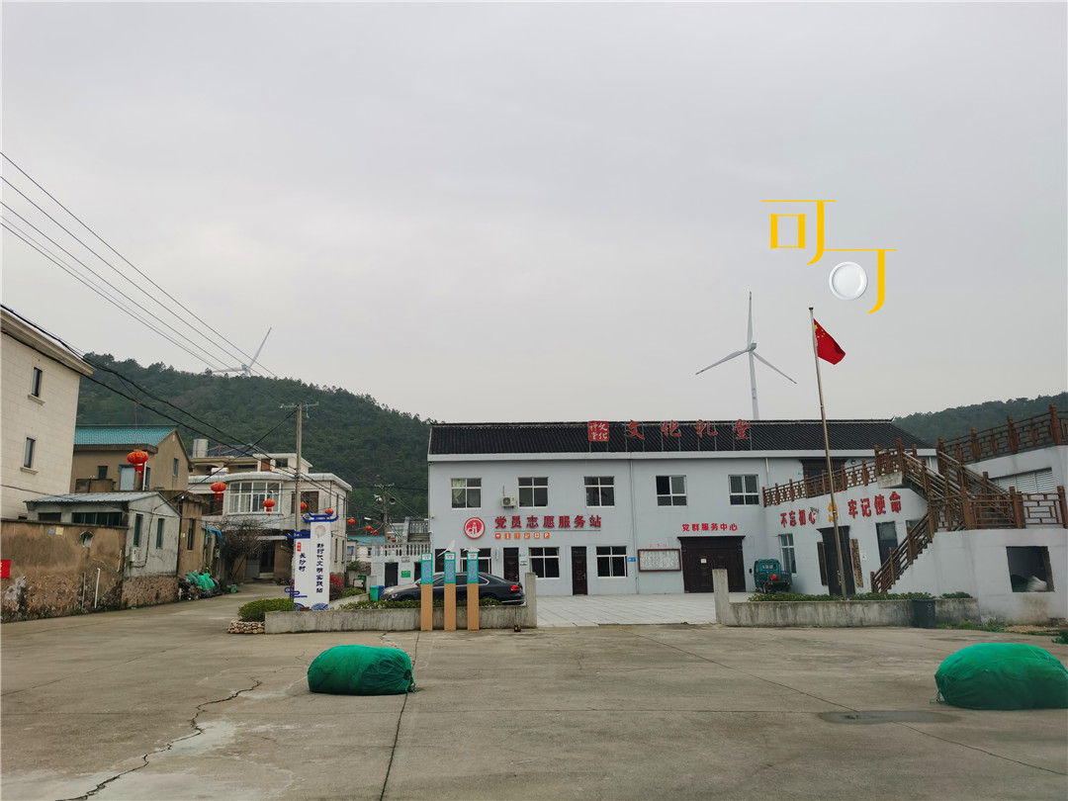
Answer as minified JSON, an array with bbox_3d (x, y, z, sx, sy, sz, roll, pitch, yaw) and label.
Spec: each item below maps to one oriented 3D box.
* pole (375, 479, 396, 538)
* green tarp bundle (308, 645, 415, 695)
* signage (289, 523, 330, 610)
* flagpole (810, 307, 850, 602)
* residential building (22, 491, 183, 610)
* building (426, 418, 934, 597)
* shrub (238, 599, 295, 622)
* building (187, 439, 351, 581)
[{"bbox_3d":[-11.209,10.055,63.843,1.600,8.100,0.500,0,-12,-6],"label":"pole"},{"bbox_3d":[-2.390,3.712,11.567,1.360,0.640,0.850,-3,-12,8],"label":"green tarp bundle"},{"bbox_3d":[-6.597,4.829,24.583,1.220,2.720,0.300,0,-12,-5],"label":"signage"},{"bbox_3d":[8.665,1.385,23.698,0.700,8.430,0.200,0,-12,-5],"label":"flagpole"},{"bbox_3d":[-17.317,6.120,33.972,4.000,4.500,6.900,0,-12,-7],"label":"residential building"},{"bbox_3d":[7.500,6.240,49.419,27.027,10.000,11.000,0,-12,-5],"label":"building"},{"bbox_3d":[-7.784,6.102,24.146,1.550,0.660,1.150,0,-12,-5],"label":"shrub"},{"bbox_3d":[-17.970,8.205,57.457,9.559,9.200,8.000,0,-12,-5],"label":"building"}]

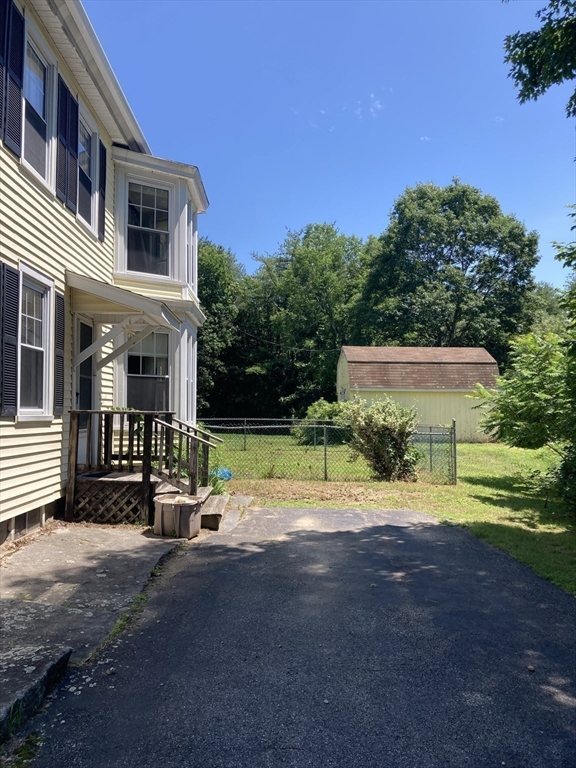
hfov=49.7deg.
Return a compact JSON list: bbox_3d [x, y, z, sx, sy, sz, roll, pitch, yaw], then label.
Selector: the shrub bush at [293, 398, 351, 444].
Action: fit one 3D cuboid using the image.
[{"bbox_3d":[1.543,1.630,27.000,2.700,2.050,2.400,0,-3,-1],"label":"shrub bush"}]

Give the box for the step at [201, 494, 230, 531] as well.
[{"bbox_3d":[-1.060,1.850,9.050,0.330,0.200,1.900,0,-3,-1],"label":"step"}]

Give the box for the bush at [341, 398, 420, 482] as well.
[{"bbox_3d":[2.003,1.204,13.600,1.720,1.850,1.600,0,-3,-1],"label":"bush"}]

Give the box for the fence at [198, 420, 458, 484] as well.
[{"bbox_3d":[0.881,1.527,13.850,5.600,1.360,0.120,0,-3,-1],"label":"fence"}]

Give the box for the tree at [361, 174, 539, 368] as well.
[{"bbox_3d":[10.784,-5.240,42.000,12.300,17.300,12.000,0,-3,-1],"label":"tree"}]

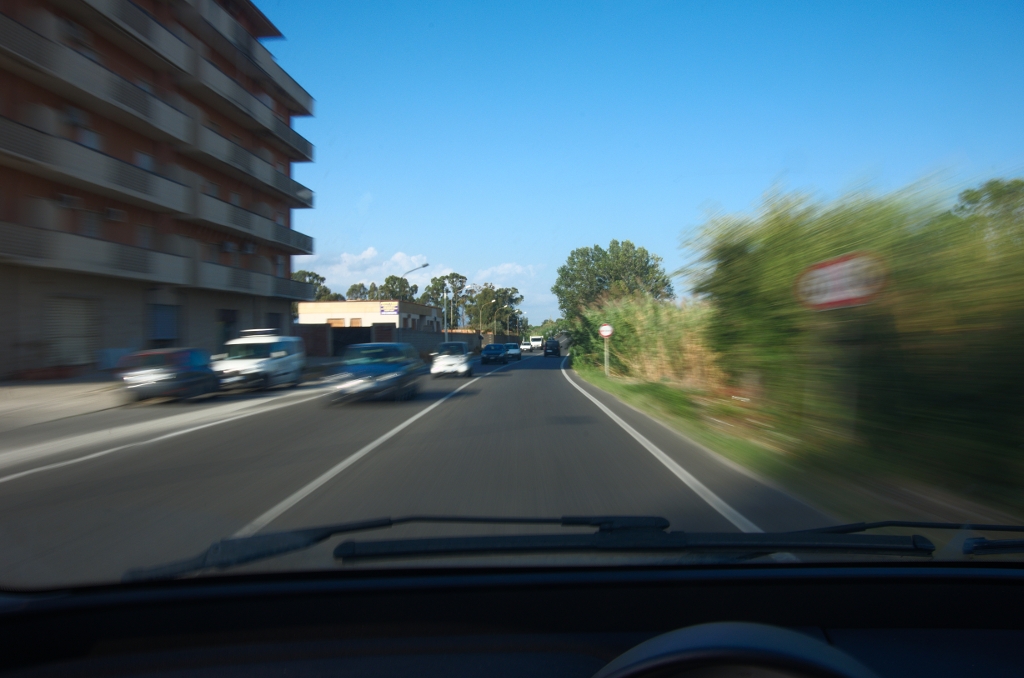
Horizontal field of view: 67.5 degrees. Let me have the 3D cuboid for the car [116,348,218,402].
[{"bbox_3d":[-9.900,0.920,22.300,1.680,1.430,3.900,0,0,-3],"label":"car"}]

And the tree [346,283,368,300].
[{"bbox_3d":[-27.200,-3.950,135.000,4.400,12.000,4.400,0,0,0],"label":"tree"}]

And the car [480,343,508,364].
[{"bbox_3d":[-1.190,1.090,55.300,1.720,1.460,4.200,0,0,3],"label":"car"}]

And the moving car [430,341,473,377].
[{"bbox_3d":[-2.550,0.900,34.000,1.620,1.480,3.550,0,0,2],"label":"moving car"}]

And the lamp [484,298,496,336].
[{"bbox_3d":[-3.400,-1.900,113.500,2.200,7.600,0.400,0,0,6],"label":"lamp"}]

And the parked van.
[{"bbox_3d":[-8.750,0.650,26.600,1.780,1.880,4.200,0,0,3],"label":"parked van"}]

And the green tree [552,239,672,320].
[{"bbox_3d":[9.400,-3.800,72.000,11.300,11.400,11.000,0,0,0],"label":"green tree"}]

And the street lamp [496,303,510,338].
[{"bbox_3d":[-1.700,-1.900,129.000,2.200,7.850,0.400,0,0,6],"label":"street lamp"}]

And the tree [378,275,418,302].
[{"bbox_3d":[-19.300,-4.500,130.000,6.800,12.900,6.800,0,0,0],"label":"tree"}]

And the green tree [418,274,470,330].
[{"bbox_3d":[-11.800,-4.650,130.000,8.800,13.300,8.500,0,0,0],"label":"green tree"}]

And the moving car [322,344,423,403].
[{"bbox_3d":[-3.380,0.815,19.900,1.700,1.430,4.000,0,0,1],"label":"moving car"}]

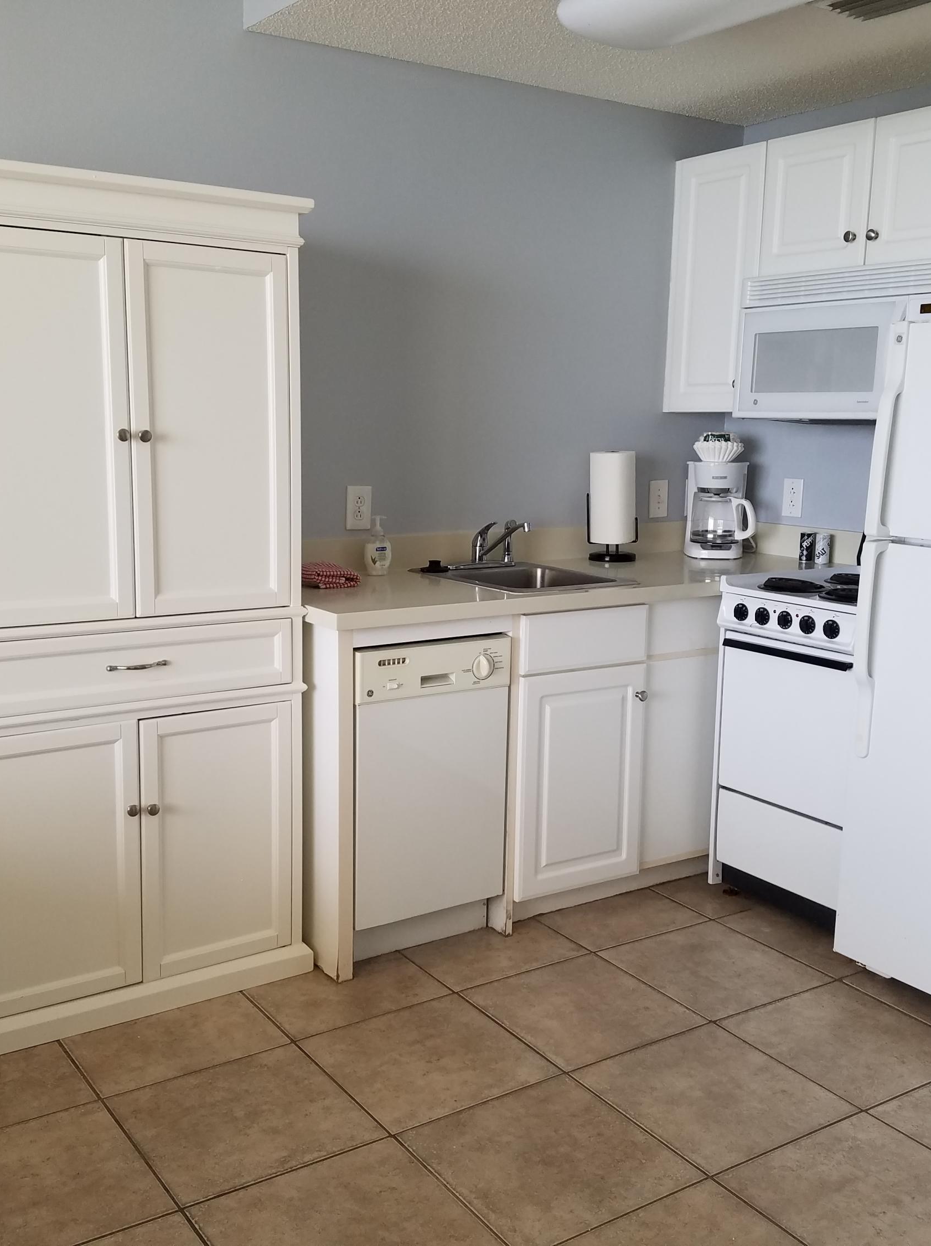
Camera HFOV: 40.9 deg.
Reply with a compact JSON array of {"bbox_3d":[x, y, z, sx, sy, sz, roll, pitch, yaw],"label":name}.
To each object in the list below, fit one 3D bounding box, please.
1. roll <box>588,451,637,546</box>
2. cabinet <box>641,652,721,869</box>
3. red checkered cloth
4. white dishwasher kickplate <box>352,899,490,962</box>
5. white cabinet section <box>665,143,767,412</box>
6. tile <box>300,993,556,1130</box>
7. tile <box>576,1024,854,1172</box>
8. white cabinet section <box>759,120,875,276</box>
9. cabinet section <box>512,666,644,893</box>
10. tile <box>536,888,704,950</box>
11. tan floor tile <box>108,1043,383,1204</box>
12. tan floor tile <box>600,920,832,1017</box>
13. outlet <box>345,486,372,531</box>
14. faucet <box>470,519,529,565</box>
[{"bbox_3d":[0.479,-0.404,4.007,0.148,0.283,0.148,1,10,0],"label":"roll"},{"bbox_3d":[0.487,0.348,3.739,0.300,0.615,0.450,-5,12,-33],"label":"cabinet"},{"bbox_3d":[-0.393,-0.135,3.353,0.190,0.055,0.160,-1,10,-14],"label":"red checkered cloth"},{"bbox_3d":[-0.121,0.787,3.214,0.427,0.090,0.015,-5,12,-33],"label":"white dishwasher kickplate"},{"bbox_3d":[0.893,-1.052,3.926,0.320,0.773,0.379,-5,12,-33],"label":"white cabinet section"},{"bbox_3d":[-0.082,0.942,2.693,0.417,0.010,0.417,-5,12,-33],"label":"tile"},{"bbox_3d":[0.510,0.973,2.579,0.417,0.010,0.417,-5,12,-33],"label":"tile"},{"bbox_3d":[1.111,-1.190,3.577,0.320,0.374,0.375,-5,12,-33],"label":"white cabinet section"},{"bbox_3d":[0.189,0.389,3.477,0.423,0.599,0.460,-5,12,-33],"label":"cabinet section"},{"bbox_3d":[0.438,0.824,3.443,0.417,0.010,0.246,-5,12,-33],"label":"tile"},{"bbox_3d":[-0.432,0.968,2.435,0.418,0.010,0.418,-5,12,-33],"label":"tan floor tile"},{"bbox_3d":[0.627,0.875,3.163,0.417,0.010,0.417,-5,12,-33],"label":"tan floor tile"},{"bbox_3d":[-0.300,-0.325,3.546,0.076,0.121,0.008,-5,12,-33],"label":"outlet"},{"bbox_3d":[0.131,-0.233,3.705,0.132,0.143,0.243,-5,12,-33],"label":"faucet"}]

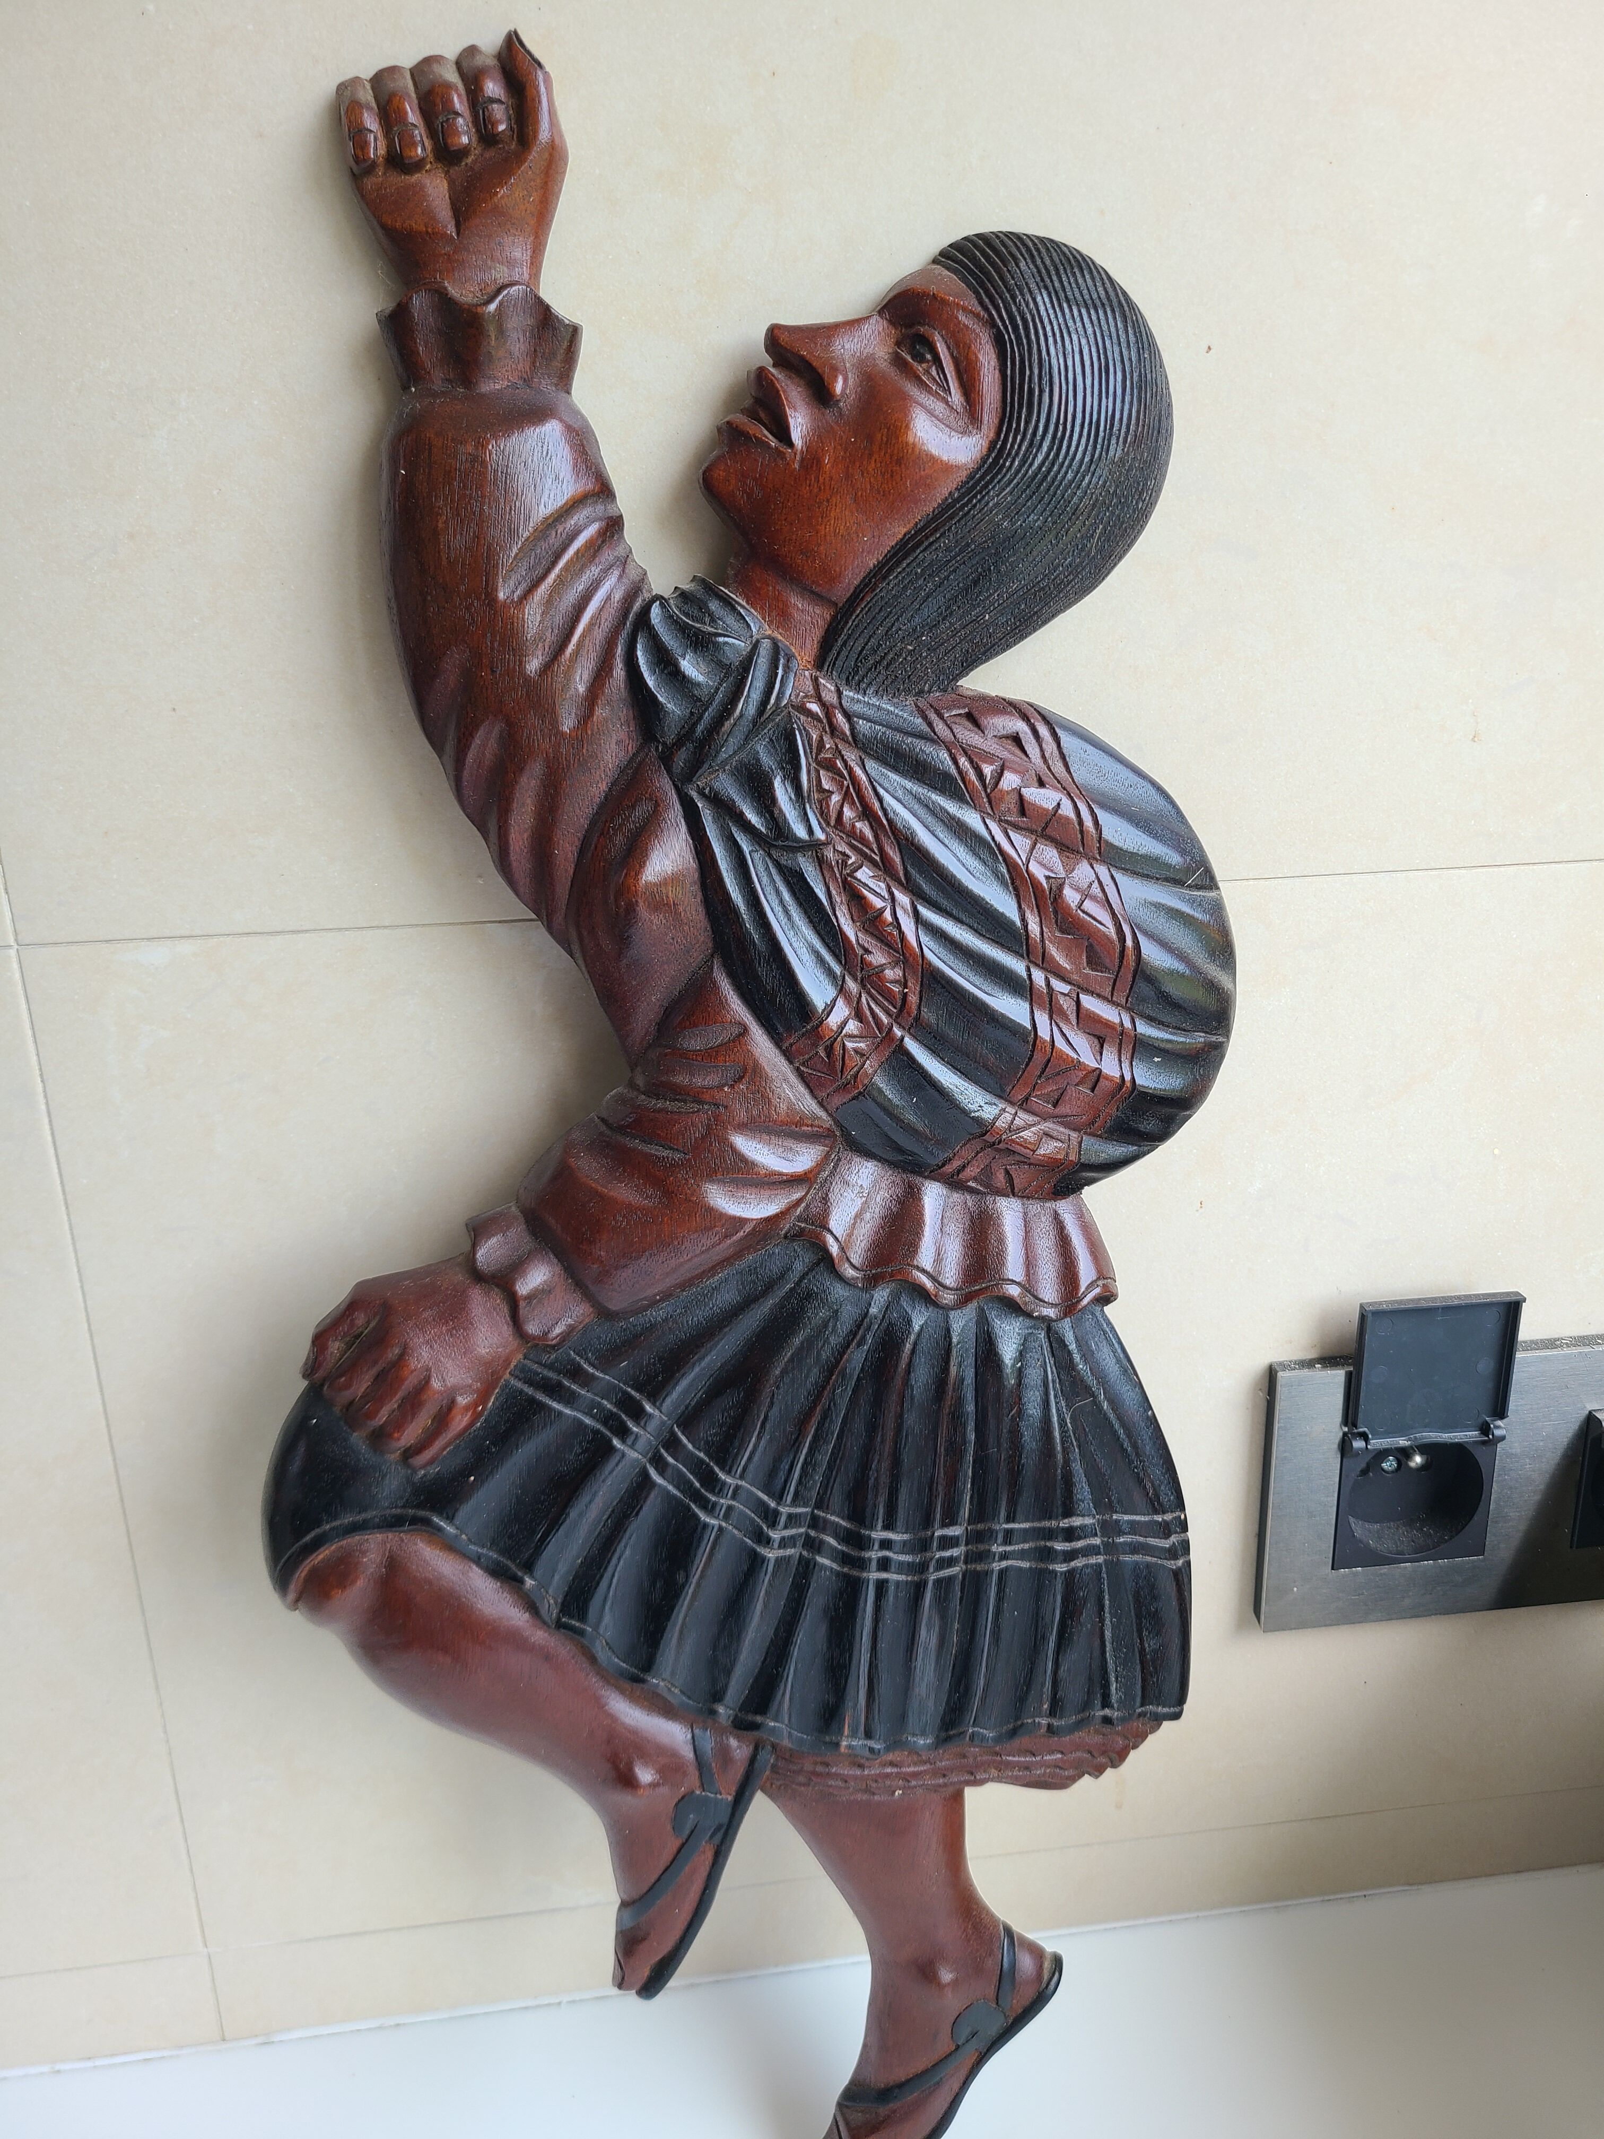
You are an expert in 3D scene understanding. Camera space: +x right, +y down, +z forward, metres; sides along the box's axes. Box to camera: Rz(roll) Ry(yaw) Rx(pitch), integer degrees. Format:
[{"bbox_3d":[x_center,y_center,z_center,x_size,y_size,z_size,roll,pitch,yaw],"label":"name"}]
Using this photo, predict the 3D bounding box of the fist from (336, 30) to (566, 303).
[{"bbox_3d":[-0.067,-0.175,0.313,0.042,0.048,0.029,-4,15,-6],"label":"fist"}]

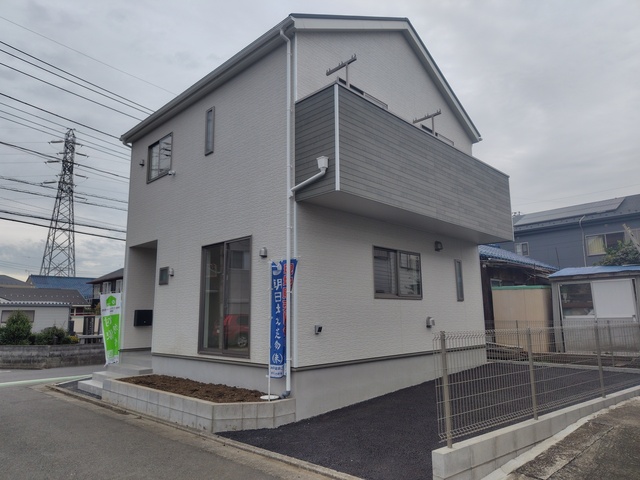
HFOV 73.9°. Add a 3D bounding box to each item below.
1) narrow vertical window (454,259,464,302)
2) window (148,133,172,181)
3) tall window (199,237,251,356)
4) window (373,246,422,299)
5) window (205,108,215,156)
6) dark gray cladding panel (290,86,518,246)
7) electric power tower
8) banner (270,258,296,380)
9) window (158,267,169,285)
[{"bbox_3d":[3.335,0.974,10.196,0.100,0.983,0.317,-10,-14,44],"label":"narrow vertical window"},{"bbox_3d":[-3.919,-1.971,10.445,1.280,0.983,0.100,-10,-14,44],"label":"window"},{"bbox_3d":[-1.752,1.052,7.787,1.667,2.069,0.100,-10,-14,44],"label":"tall window"},{"bbox_3d":[1.565,0.685,8.435,0.100,0.981,1.637,-10,-14,44],"label":"window"},{"bbox_3d":[-2.265,-2.247,8.828,0.334,0.991,0.100,-10,-14,44],"label":"window"},{"bbox_3d":[2.239,-1.102,8.792,0.894,1.666,6.547,-10,-14,44],"label":"dark gray cladding panel"},{"bbox_3d":[-42.856,-2.641,71.524,6.200,33.883,6.800,2,-10,-18],"label":"electric power tower"},{"bbox_3d":[-0.541,1.200,6.412,0.600,1.780,0.100,-10,-14,44],"label":"banner"},{"bbox_3d":[-3.483,0.820,9.563,0.435,0.380,0.100,-10,-14,44],"label":"window"}]

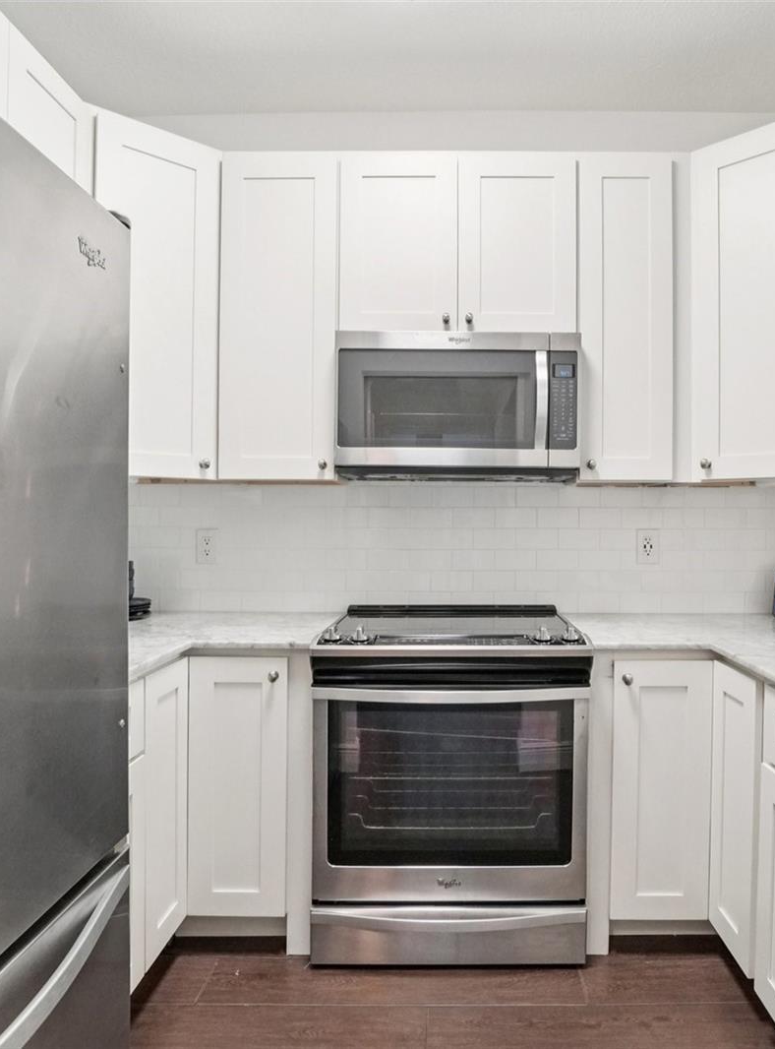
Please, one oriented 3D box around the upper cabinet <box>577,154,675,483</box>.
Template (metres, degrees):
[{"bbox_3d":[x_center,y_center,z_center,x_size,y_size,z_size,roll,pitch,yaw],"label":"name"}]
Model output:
[{"bbox_3d":[0.780,-0.672,2.285,0.310,1.060,0.325,0,0,3],"label":"upper cabinet"}]

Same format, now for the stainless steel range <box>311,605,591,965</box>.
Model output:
[{"bbox_3d":[0.193,0.753,2.110,0.760,0.925,0.685,0,0,3],"label":"stainless steel range"}]

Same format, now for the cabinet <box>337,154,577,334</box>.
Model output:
[{"bbox_3d":[0.238,-0.900,2.280,0.765,0.605,0.325,0,0,3],"label":"cabinet"}]

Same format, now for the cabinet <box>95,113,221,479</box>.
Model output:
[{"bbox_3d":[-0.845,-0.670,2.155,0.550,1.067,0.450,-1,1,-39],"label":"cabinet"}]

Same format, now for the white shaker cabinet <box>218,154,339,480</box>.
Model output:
[{"bbox_3d":[-0.345,-0.672,2.285,0.384,1.060,0.325,0,0,3],"label":"white shaker cabinet"}]

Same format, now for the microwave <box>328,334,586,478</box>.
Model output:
[{"bbox_3d":[0.228,-0.378,2.235,0.763,0.435,0.425,0,0,3],"label":"microwave"}]

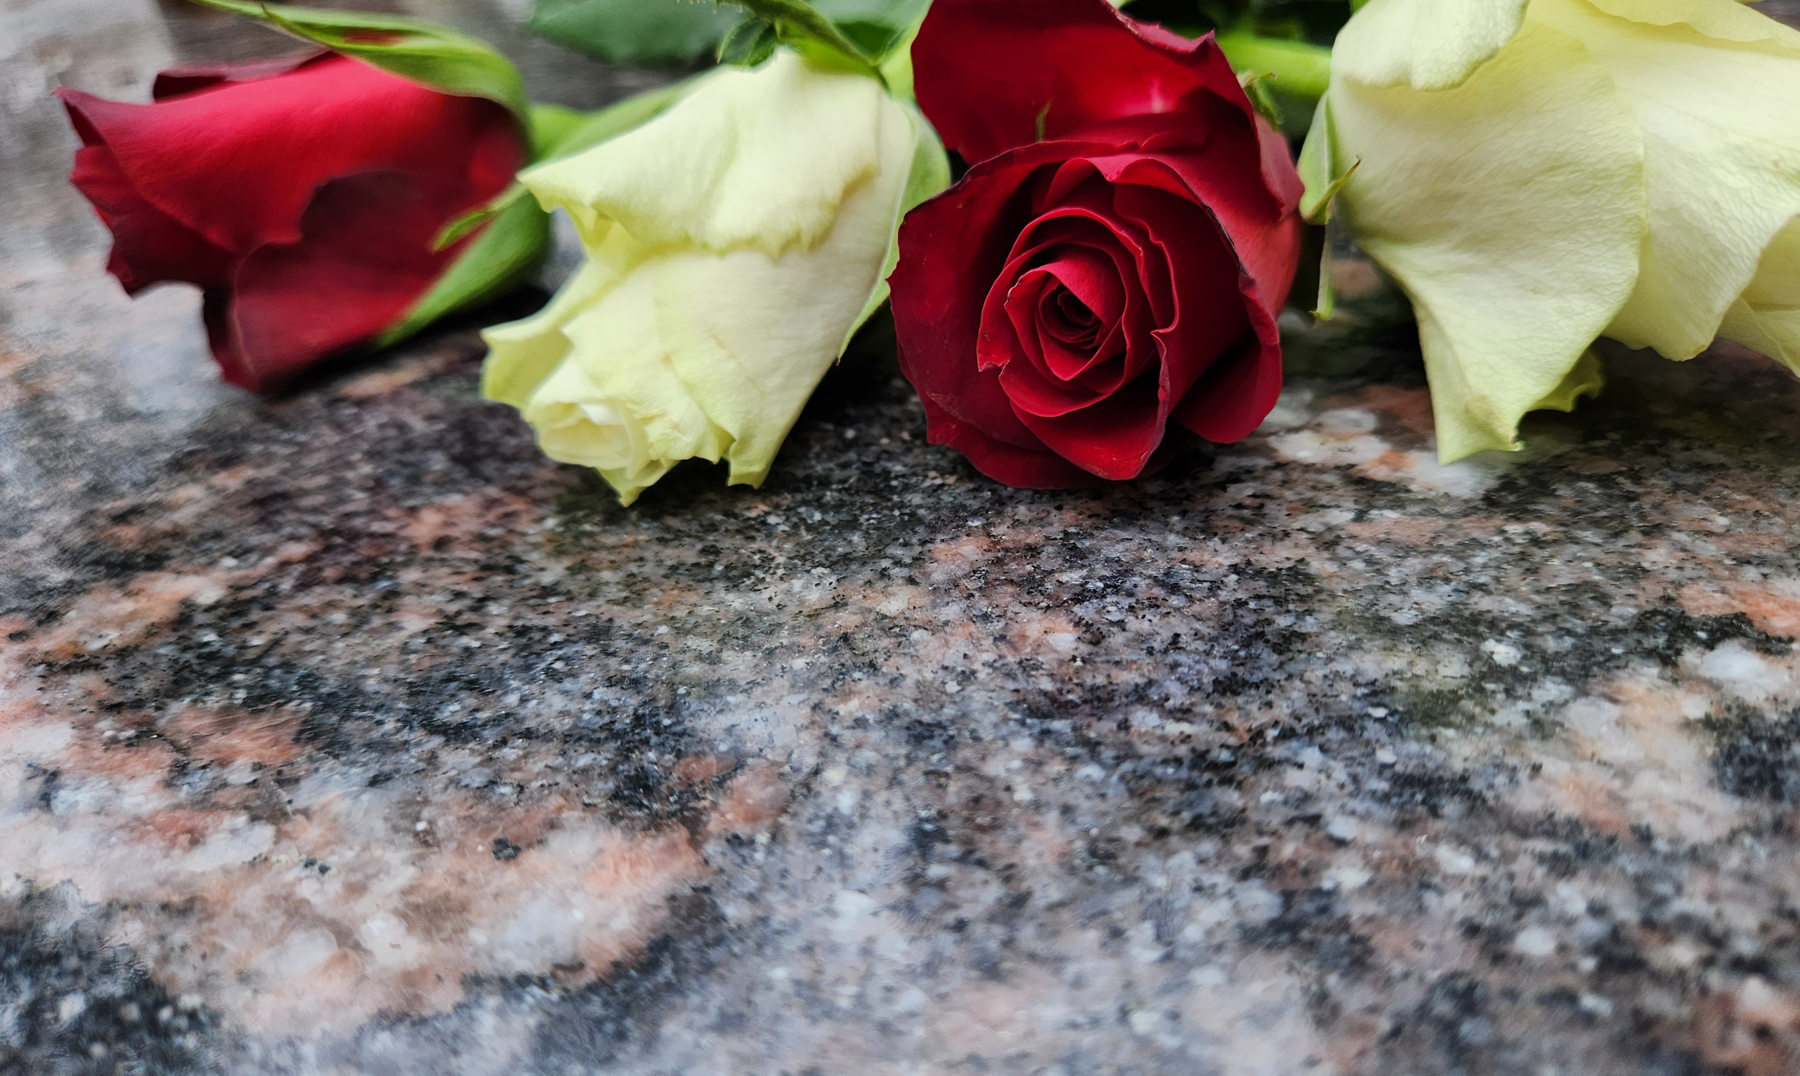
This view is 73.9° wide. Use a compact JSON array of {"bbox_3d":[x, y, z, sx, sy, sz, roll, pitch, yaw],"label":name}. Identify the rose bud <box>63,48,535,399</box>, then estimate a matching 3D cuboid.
[{"bbox_3d":[-0.091,-0.048,0.181,0.059,0.048,0.046,-6,34,-9],"label":"rose bud"}]

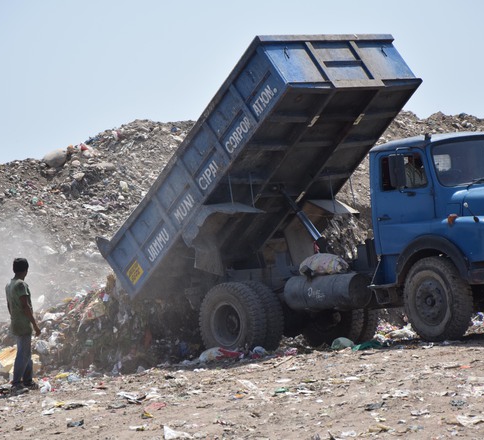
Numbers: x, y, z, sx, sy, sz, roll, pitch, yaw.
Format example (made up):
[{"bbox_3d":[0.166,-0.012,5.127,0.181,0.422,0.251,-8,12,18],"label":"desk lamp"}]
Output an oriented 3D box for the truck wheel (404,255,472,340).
[{"bbox_3d":[2.417,0.986,35.345,0.284,1.053,1.068,-4,-3,-37],"label":"truck wheel"}]

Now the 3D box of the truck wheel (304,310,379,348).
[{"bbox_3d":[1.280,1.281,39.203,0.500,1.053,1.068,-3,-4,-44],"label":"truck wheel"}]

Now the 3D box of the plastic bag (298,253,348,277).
[{"bbox_3d":[1.057,0.570,36.887,0.400,0.300,0.700,-3,-4,-44],"label":"plastic bag"}]

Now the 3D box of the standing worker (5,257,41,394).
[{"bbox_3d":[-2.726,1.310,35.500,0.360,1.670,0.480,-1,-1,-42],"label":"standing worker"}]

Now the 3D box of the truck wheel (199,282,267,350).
[{"bbox_3d":[-0.111,1.361,37.872,0.284,1.053,1.068,-3,-4,-44],"label":"truck wheel"}]

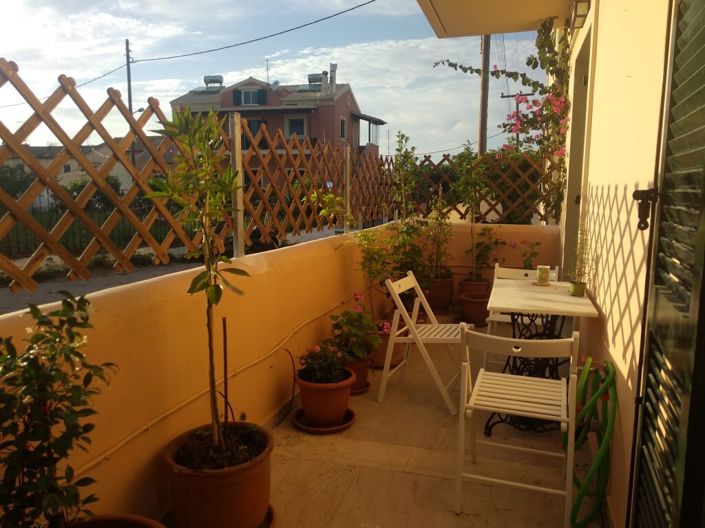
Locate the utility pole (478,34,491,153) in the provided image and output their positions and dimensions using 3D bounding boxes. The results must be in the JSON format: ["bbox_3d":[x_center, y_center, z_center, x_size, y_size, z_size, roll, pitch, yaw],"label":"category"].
[{"bbox_3d":[3.448,-4.303,13.537,0.220,8.600,0.220,0,8,0],"label":"utility pole"}]

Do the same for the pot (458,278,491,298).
[{"bbox_3d":[1.257,0.373,5.453,0.310,0.360,0.310,0,8,0],"label":"pot"}]

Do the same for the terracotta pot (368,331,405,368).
[{"bbox_3d":[0.242,0.631,4.138,0.360,0.283,0.360,-1,7,0],"label":"terracotta pot"}]

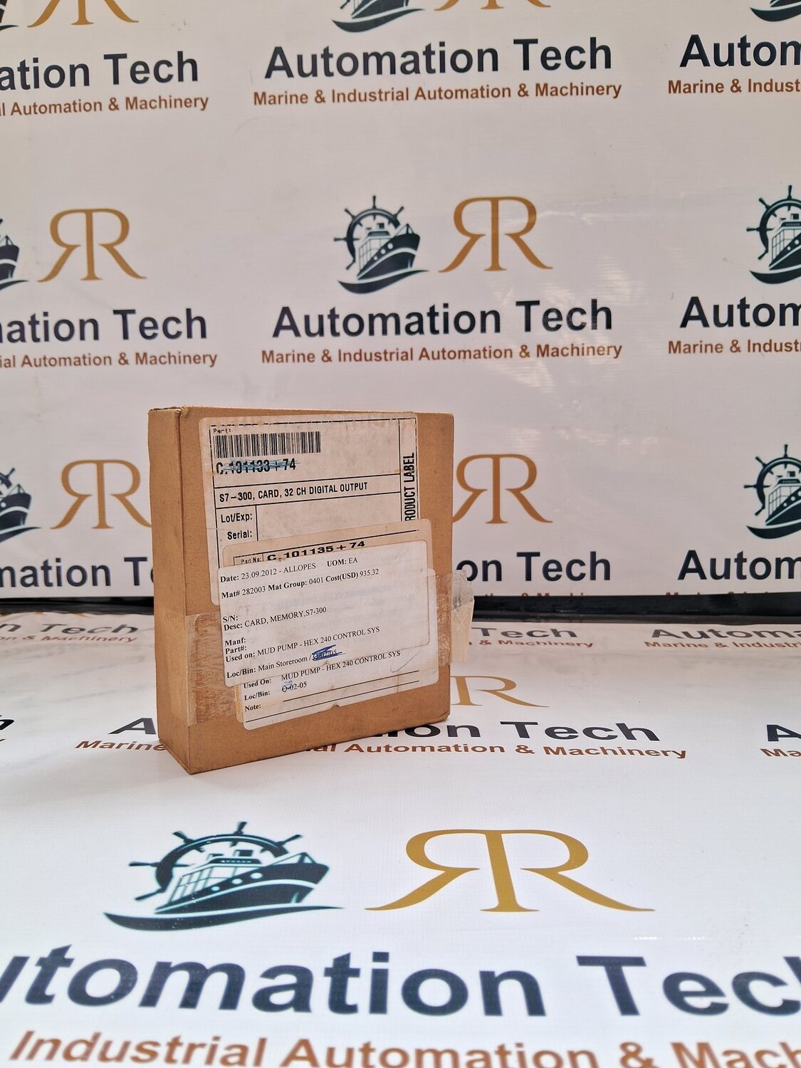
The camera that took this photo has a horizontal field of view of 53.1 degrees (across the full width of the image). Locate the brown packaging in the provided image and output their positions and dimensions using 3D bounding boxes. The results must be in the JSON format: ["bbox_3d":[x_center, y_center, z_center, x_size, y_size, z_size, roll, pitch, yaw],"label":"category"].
[{"bbox_3d":[-0.043,0.019,0.376,0.130,0.150,0.047,-4,8,-31],"label":"brown packaging"}]

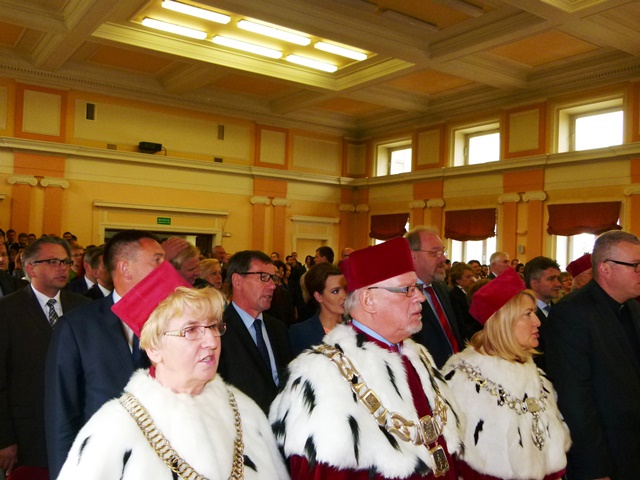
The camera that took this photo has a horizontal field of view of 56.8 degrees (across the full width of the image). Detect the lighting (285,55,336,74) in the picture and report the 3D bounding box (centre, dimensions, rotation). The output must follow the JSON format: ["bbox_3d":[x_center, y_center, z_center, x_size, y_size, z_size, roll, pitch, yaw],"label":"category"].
[{"bbox_3d":[-0.166,-3.902,13.092,1.255,0.090,0.180,2,-1,-36],"label":"lighting"}]

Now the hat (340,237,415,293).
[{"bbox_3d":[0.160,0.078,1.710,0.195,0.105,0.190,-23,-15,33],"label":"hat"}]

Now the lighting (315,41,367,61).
[{"bbox_3d":[0.431,-3.901,12.286,1.250,0.090,0.180,2,-1,-36],"label":"lighting"}]

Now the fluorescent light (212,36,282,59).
[{"bbox_3d":[-1.464,-3.954,12.187,1.540,0.090,0.180,2,-1,-36],"label":"fluorescent light"}]

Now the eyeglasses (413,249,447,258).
[{"bbox_3d":[0.447,0.056,2.480,0.135,0.040,0.140,4,1,36],"label":"eyeglasses"}]

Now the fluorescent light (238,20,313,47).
[{"bbox_3d":[-0.869,-3.953,11.364,1.540,0.090,0.180,2,-1,-36],"label":"fluorescent light"}]

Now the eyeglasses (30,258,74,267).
[{"bbox_3d":[-1.165,0.101,2.535,0.140,0.042,0.140,-4,-6,24],"label":"eyeglasses"}]

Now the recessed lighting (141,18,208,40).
[{"bbox_3d":[-2.762,-4.005,11.292,1.245,0.090,0.180,2,-1,-36],"label":"recessed lighting"}]

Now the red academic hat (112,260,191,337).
[{"bbox_3d":[-0.396,0.155,1.440,0.185,0.185,0.105,-9,48,-51],"label":"red academic hat"}]

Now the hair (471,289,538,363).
[{"bbox_3d":[0.627,0.274,2.010,0.225,0.260,0.200,-4,-4,35],"label":"hair"}]

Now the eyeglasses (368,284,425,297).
[{"bbox_3d":[0.197,0.136,1.620,0.135,0.040,0.140,-2,-3,25],"label":"eyeglasses"}]

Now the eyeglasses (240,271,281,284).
[{"bbox_3d":[-0.250,0.150,2.310,0.140,0.042,0.140,-2,-9,30],"label":"eyeglasses"}]

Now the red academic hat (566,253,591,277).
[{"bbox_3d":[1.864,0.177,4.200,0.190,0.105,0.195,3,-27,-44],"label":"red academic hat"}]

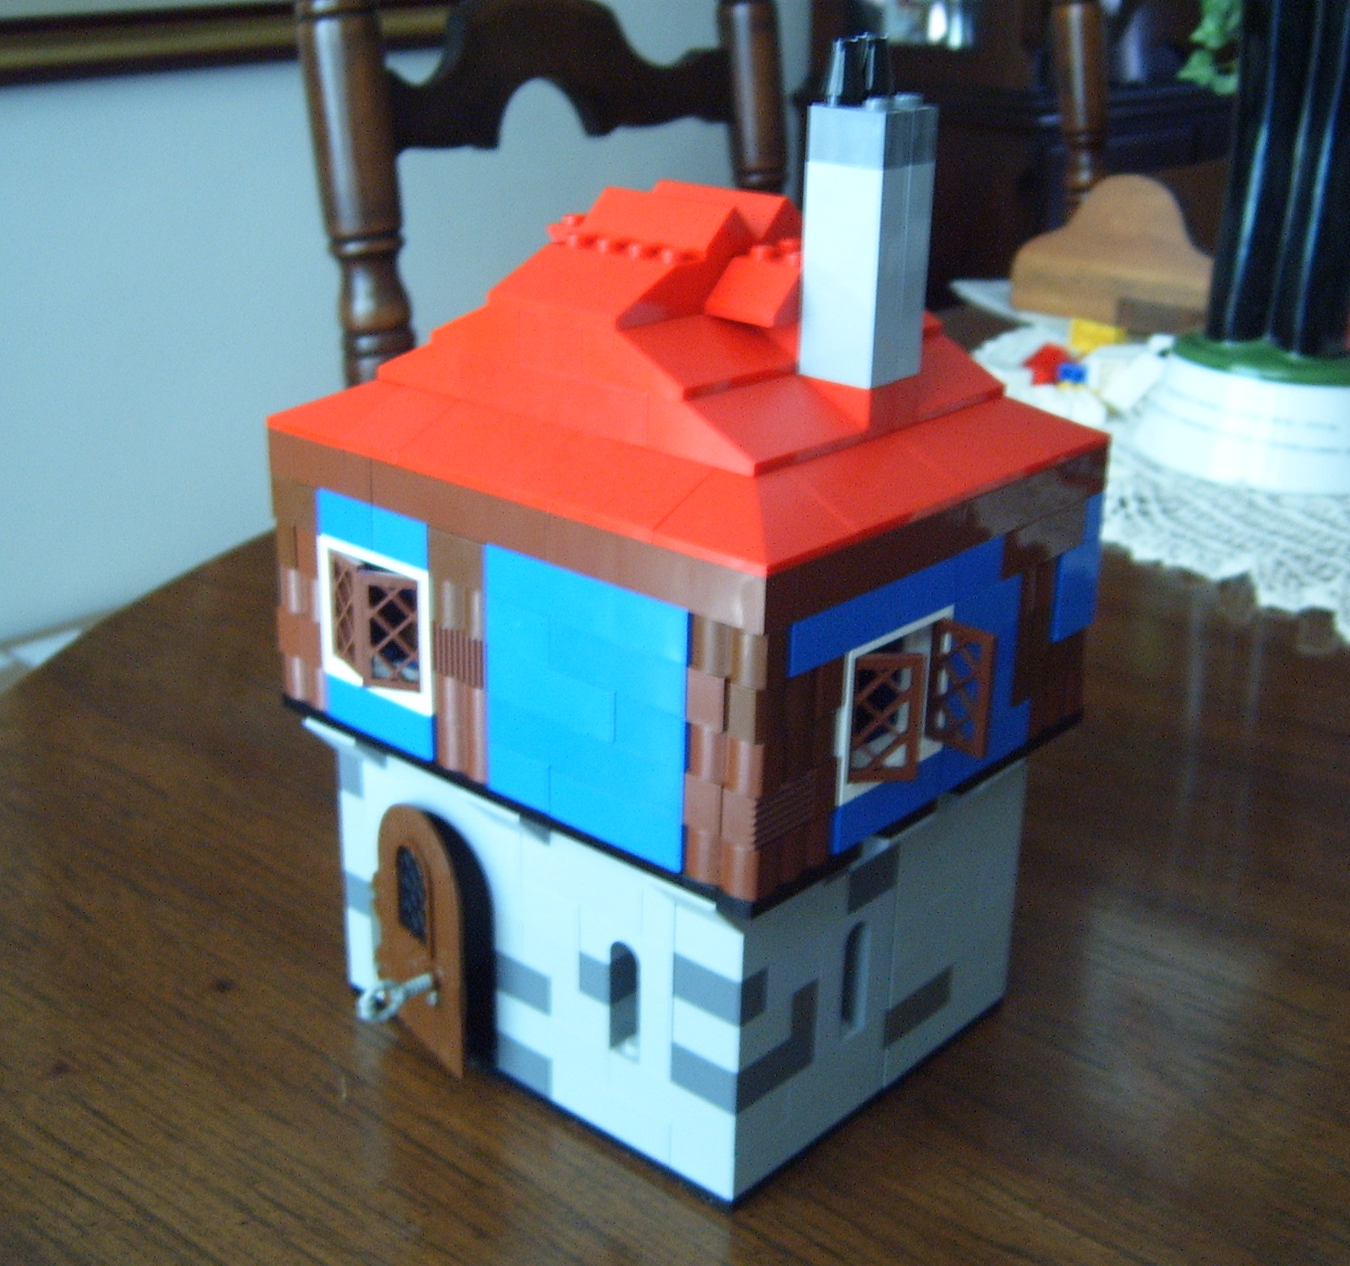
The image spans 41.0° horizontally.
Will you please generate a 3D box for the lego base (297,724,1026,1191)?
[{"bbox_3d":[-0.001,0.052,0.393,0.112,0.070,0.105,18,27,38],"label":"lego base"}]

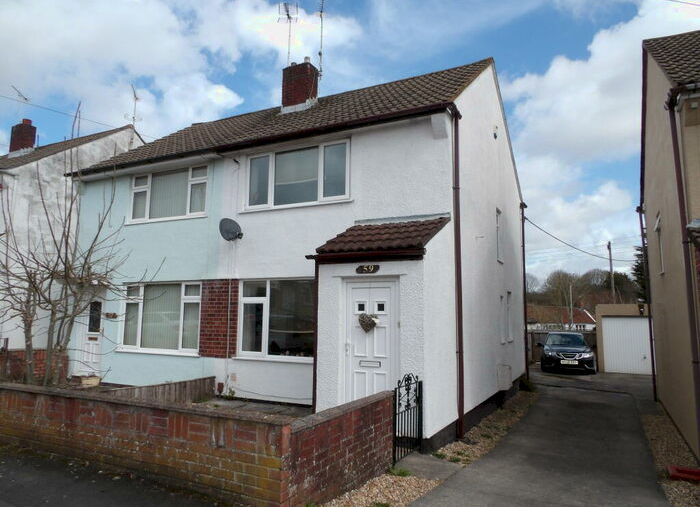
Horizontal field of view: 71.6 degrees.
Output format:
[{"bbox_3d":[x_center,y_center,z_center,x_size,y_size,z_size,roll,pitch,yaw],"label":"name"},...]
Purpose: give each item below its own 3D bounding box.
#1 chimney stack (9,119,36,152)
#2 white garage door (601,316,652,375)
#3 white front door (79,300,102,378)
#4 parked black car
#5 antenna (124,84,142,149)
[{"bbox_3d":[-12.098,-4.267,17.992,0.760,1.457,0.480,-3,-9,28],"label":"chimney stack"},{"bbox_3d":[10.282,3.266,17.067,2.400,1.970,0.080,-3,-9,28],"label":"white garage door"},{"bbox_3d":[-5.937,1.783,11.291,0.880,1.970,0.090,-3,-8,27],"label":"white front door"},{"bbox_3d":[8.280,3.745,18.600,1.820,1.450,4.650,-2,-9,21],"label":"parked black car"},{"bbox_3d":[-7.492,-4.589,16.712,0.650,1.950,1.100,3,-8,-17],"label":"antenna"}]

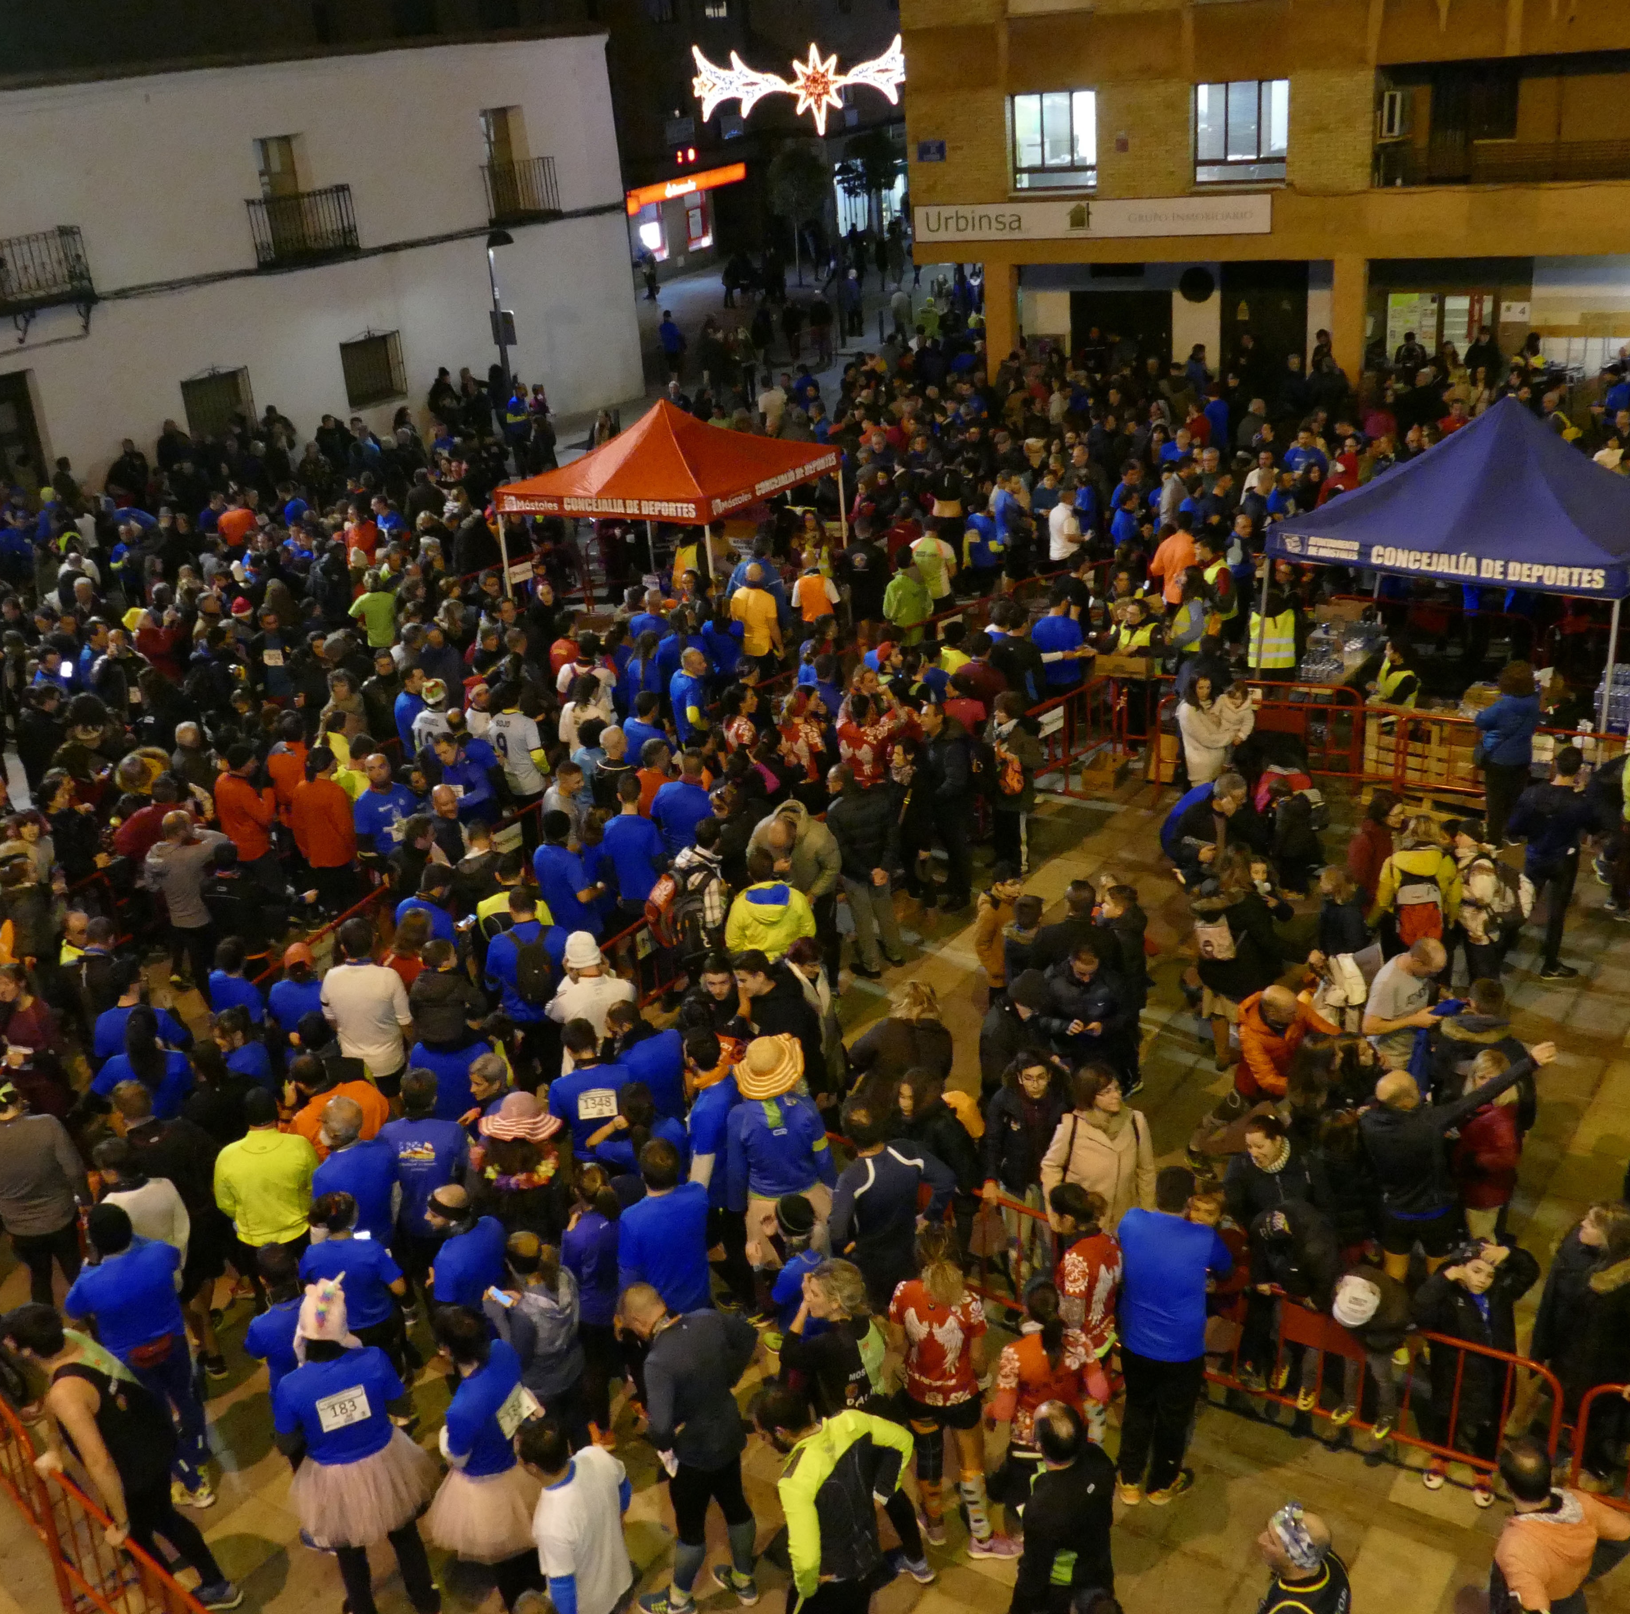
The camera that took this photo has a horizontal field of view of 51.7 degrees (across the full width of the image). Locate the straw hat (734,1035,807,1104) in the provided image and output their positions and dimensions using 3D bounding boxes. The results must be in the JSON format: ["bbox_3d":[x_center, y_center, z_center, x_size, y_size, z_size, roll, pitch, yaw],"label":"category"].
[{"bbox_3d":[-0.230,1.316,8.534,0.380,0.160,0.380,-4,32,0],"label":"straw hat"}]

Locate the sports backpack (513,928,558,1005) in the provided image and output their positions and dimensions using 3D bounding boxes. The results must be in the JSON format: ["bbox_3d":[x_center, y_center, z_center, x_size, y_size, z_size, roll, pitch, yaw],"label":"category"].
[{"bbox_3d":[-1.748,0.992,10.496,0.270,0.450,0.170,-8,24,-7],"label":"sports backpack"}]

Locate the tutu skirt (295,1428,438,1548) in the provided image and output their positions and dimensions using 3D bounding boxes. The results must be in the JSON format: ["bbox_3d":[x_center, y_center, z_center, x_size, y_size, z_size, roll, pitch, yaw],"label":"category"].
[{"bbox_3d":[-1.937,2.888,7.249,0.630,0.370,0.560,-11,25,-15],"label":"tutu skirt"}]

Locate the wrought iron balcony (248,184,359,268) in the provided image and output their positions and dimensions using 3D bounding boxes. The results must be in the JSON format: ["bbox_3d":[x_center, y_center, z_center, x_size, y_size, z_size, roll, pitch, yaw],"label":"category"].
[{"bbox_3d":[-8.371,-9.529,27.671,0.450,1.070,1.770,13,30,34],"label":"wrought iron balcony"}]

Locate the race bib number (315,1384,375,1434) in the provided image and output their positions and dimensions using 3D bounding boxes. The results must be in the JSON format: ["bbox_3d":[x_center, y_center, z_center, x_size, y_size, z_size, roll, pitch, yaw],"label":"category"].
[{"bbox_3d":[-1.993,2.546,7.115,0.205,0.155,0.012,-14,6,-20],"label":"race bib number"}]

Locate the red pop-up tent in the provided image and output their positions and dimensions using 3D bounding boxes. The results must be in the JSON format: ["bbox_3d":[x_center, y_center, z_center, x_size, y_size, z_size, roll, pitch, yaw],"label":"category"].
[{"bbox_3d":[-1.623,-3.340,19.685,2.880,2.820,2.850,10,28,29],"label":"red pop-up tent"}]

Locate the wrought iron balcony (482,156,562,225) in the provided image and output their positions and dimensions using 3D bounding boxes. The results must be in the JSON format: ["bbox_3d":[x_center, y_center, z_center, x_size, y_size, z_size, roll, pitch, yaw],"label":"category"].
[{"bbox_3d":[-5.469,-11.409,31.205,0.430,1.030,1.570,13,30,34],"label":"wrought iron balcony"}]

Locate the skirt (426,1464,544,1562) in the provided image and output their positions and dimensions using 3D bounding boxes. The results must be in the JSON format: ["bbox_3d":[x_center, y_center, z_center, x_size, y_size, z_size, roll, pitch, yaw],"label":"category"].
[{"bbox_3d":[-1.361,2.914,7.094,0.590,0.360,0.550,-4,24,2],"label":"skirt"}]

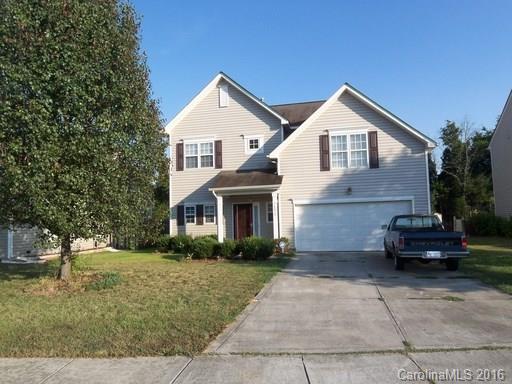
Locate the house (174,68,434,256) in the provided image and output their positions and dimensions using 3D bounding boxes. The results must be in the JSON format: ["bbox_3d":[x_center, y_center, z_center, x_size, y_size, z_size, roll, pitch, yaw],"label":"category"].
[{"bbox_3d":[2.461,-1.412,20.583,12.518,8.922,11.263,-2,-4,12],"label":"house"}]

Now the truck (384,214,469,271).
[{"bbox_3d":[5.053,1.505,10.712,1.680,1.550,4.560,-2,-4,15],"label":"truck"}]

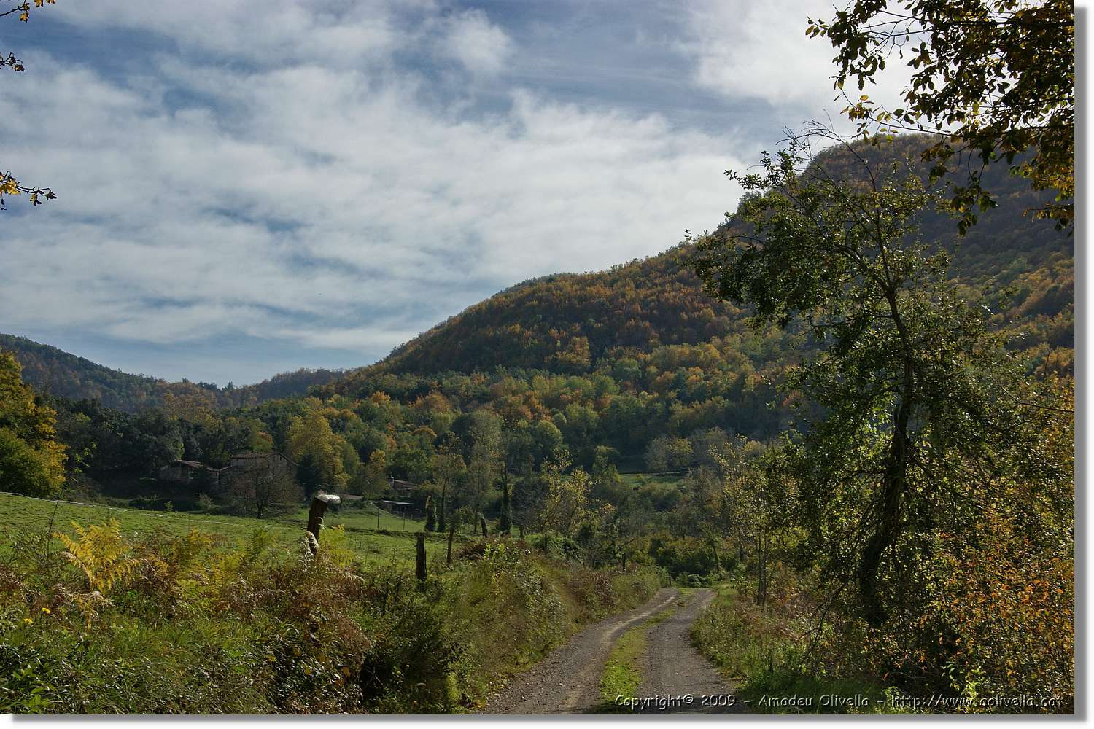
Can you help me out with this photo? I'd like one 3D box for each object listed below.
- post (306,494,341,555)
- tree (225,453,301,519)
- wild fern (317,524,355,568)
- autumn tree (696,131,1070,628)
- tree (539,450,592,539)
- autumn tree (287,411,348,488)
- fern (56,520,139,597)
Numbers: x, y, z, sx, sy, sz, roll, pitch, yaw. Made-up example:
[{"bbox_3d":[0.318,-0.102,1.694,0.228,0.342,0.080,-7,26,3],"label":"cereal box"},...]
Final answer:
[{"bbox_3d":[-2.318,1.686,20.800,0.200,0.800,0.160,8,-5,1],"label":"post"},{"bbox_3d":[-27.179,11.711,195.000,7.200,6.300,6.800,0,-5,0],"label":"tree"},{"bbox_3d":[-2.018,1.761,19.500,0.380,0.470,0.330,0,-5,0],"label":"wild fern"},{"bbox_3d":[5.738,0.353,35.000,6.500,8.800,6.000,0,-5,0],"label":"autumn tree"},{"bbox_3d":[0.723,5.338,82.000,2.200,3.700,2.100,0,-5,0],"label":"tree"},{"bbox_3d":[-29.927,11.908,265.000,8.000,11.300,7.600,0,-5,0],"label":"autumn tree"},{"bbox_3d":[-3.100,1.341,14.000,0.580,0.580,0.480,0,-5,0],"label":"fern"}]

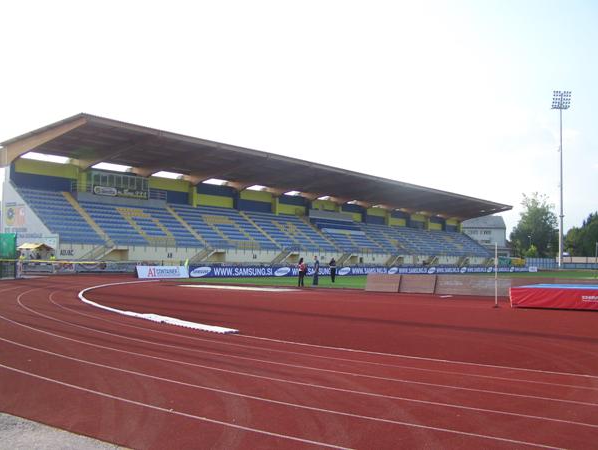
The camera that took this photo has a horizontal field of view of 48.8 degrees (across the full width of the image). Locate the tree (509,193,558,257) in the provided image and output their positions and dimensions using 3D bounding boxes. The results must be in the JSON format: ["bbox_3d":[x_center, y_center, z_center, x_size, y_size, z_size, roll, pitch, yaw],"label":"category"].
[{"bbox_3d":[61.050,1.638,171.492,12.530,20.020,12.160,0,-3,20],"label":"tree"}]

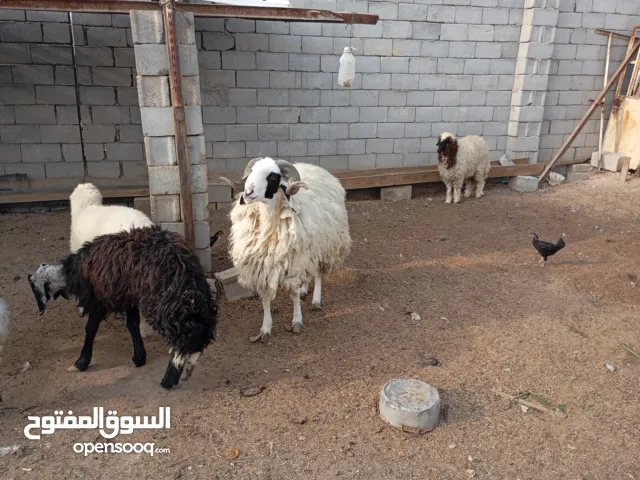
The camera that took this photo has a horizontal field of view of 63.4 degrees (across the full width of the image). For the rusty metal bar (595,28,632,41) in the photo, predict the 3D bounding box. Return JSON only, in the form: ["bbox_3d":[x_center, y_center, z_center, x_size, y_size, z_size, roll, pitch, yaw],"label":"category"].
[{"bbox_3d":[3.545,-2.454,6.200,0.664,0.055,0.060,3,17,-16],"label":"rusty metal bar"}]

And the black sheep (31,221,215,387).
[{"bbox_3d":[-0.935,0.290,2.426,1.050,0.760,0.380,7,19,19],"label":"black sheep"}]

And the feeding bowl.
[{"bbox_3d":[0.383,0.704,2.250,0.275,0.105,0.275,1,18,0],"label":"feeding bowl"}]

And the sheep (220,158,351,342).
[{"bbox_3d":[-0.155,0.004,2.991,0.500,1.020,0.980,8,20,21],"label":"sheep"}]

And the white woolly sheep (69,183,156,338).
[{"bbox_3d":[-1.202,0.096,3.006,0.340,0.800,0.780,-13,23,-36],"label":"white woolly sheep"}]

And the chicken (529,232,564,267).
[{"bbox_3d":[1.819,0.080,4.153,0.310,0.290,0.150,4,18,9],"label":"chicken"}]

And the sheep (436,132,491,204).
[{"bbox_3d":[1.816,-0.918,6.551,0.380,0.870,0.880,16,23,38],"label":"sheep"}]

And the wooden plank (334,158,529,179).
[{"bbox_3d":[1.518,-0.955,7.034,3.072,0.120,0.050,-6,19,-15],"label":"wooden plank"}]

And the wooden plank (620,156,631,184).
[{"bbox_3d":[4.003,-0.911,6.784,0.100,0.340,0.050,-2,18,-9],"label":"wooden plank"}]

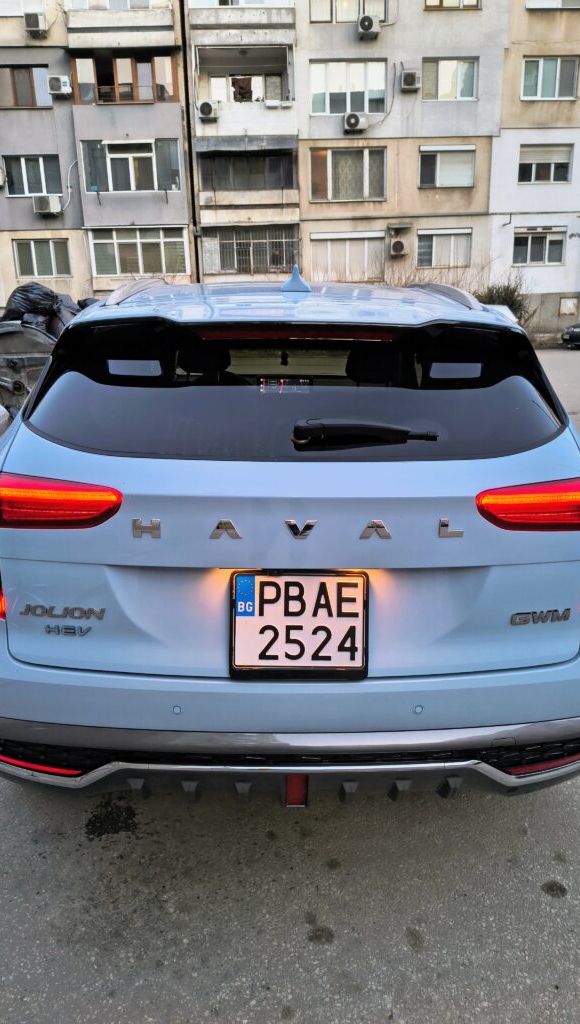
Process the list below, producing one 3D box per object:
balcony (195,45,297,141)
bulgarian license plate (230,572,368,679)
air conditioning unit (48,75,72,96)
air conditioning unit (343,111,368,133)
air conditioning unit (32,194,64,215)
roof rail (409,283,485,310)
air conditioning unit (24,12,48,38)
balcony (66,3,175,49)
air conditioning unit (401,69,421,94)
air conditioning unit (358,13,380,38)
[{"bbox_3d":[-1.554,-14.719,23.760,3.500,2.800,1.200,-2,16,-1],"label":"balcony"},{"bbox_3d":[0.020,0.243,1.460,0.293,0.222,0.025,0,3,-1],"label":"bulgarian license plate"},{"bbox_3d":[-7.896,-14.673,23.409,0.750,0.560,0.290,-2,16,-1],"label":"air conditioning unit"},{"bbox_3d":[2.323,-13.751,24.000,0.803,0.539,0.300,-2,17,-3],"label":"air conditioning unit"},{"bbox_3d":[-8.726,-11.028,24.482,0.820,0.560,0.300,-2,16,-1],"label":"air conditioning unit"},{"bbox_3d":[0.569,-0.836,2.631,0.100,0.120,1.450,-1,16,2],"label":"roof rail"},{"bbox_3d":[-8.428,-16.247,22.622,0.720,0.529,0.300,-2,17,-3],"label":"air conditioning unit"},{"bbox_3d":[-5.741,-16.443,23.044,3.600,1.350,1.100,-2,16,-1],"label":"balcony"},{"bbox_3d":[4.202,-15.012,23.726,0.700,0.560,0.280,-2,16,-1],"label":"air conditioning unit"},{"bbox_3d":[2.676,-16.562,23.193,0.756,0.495,0.300,-2,17,-3],"label":"air conditioning unit"}]

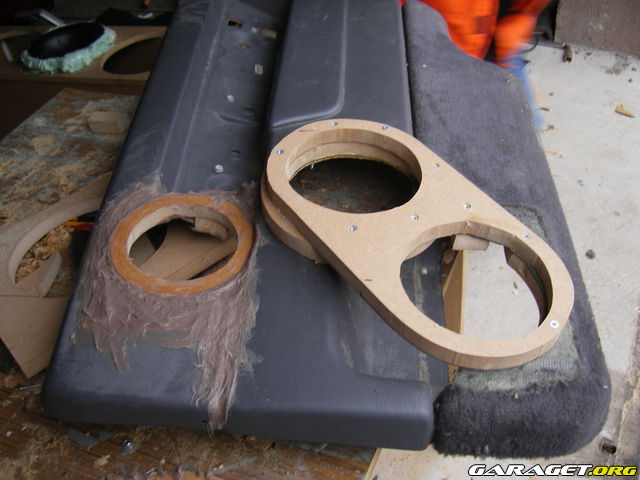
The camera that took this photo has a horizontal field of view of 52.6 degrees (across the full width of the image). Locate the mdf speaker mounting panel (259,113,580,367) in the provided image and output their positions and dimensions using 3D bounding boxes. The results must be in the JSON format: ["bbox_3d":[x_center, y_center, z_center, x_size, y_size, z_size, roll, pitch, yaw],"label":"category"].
[{"bbox_3d":[0.089,-0.007,0.697,0.196,0.045,0.383,-26,53,-26],"label":"mdf speaker mounting panel"}]

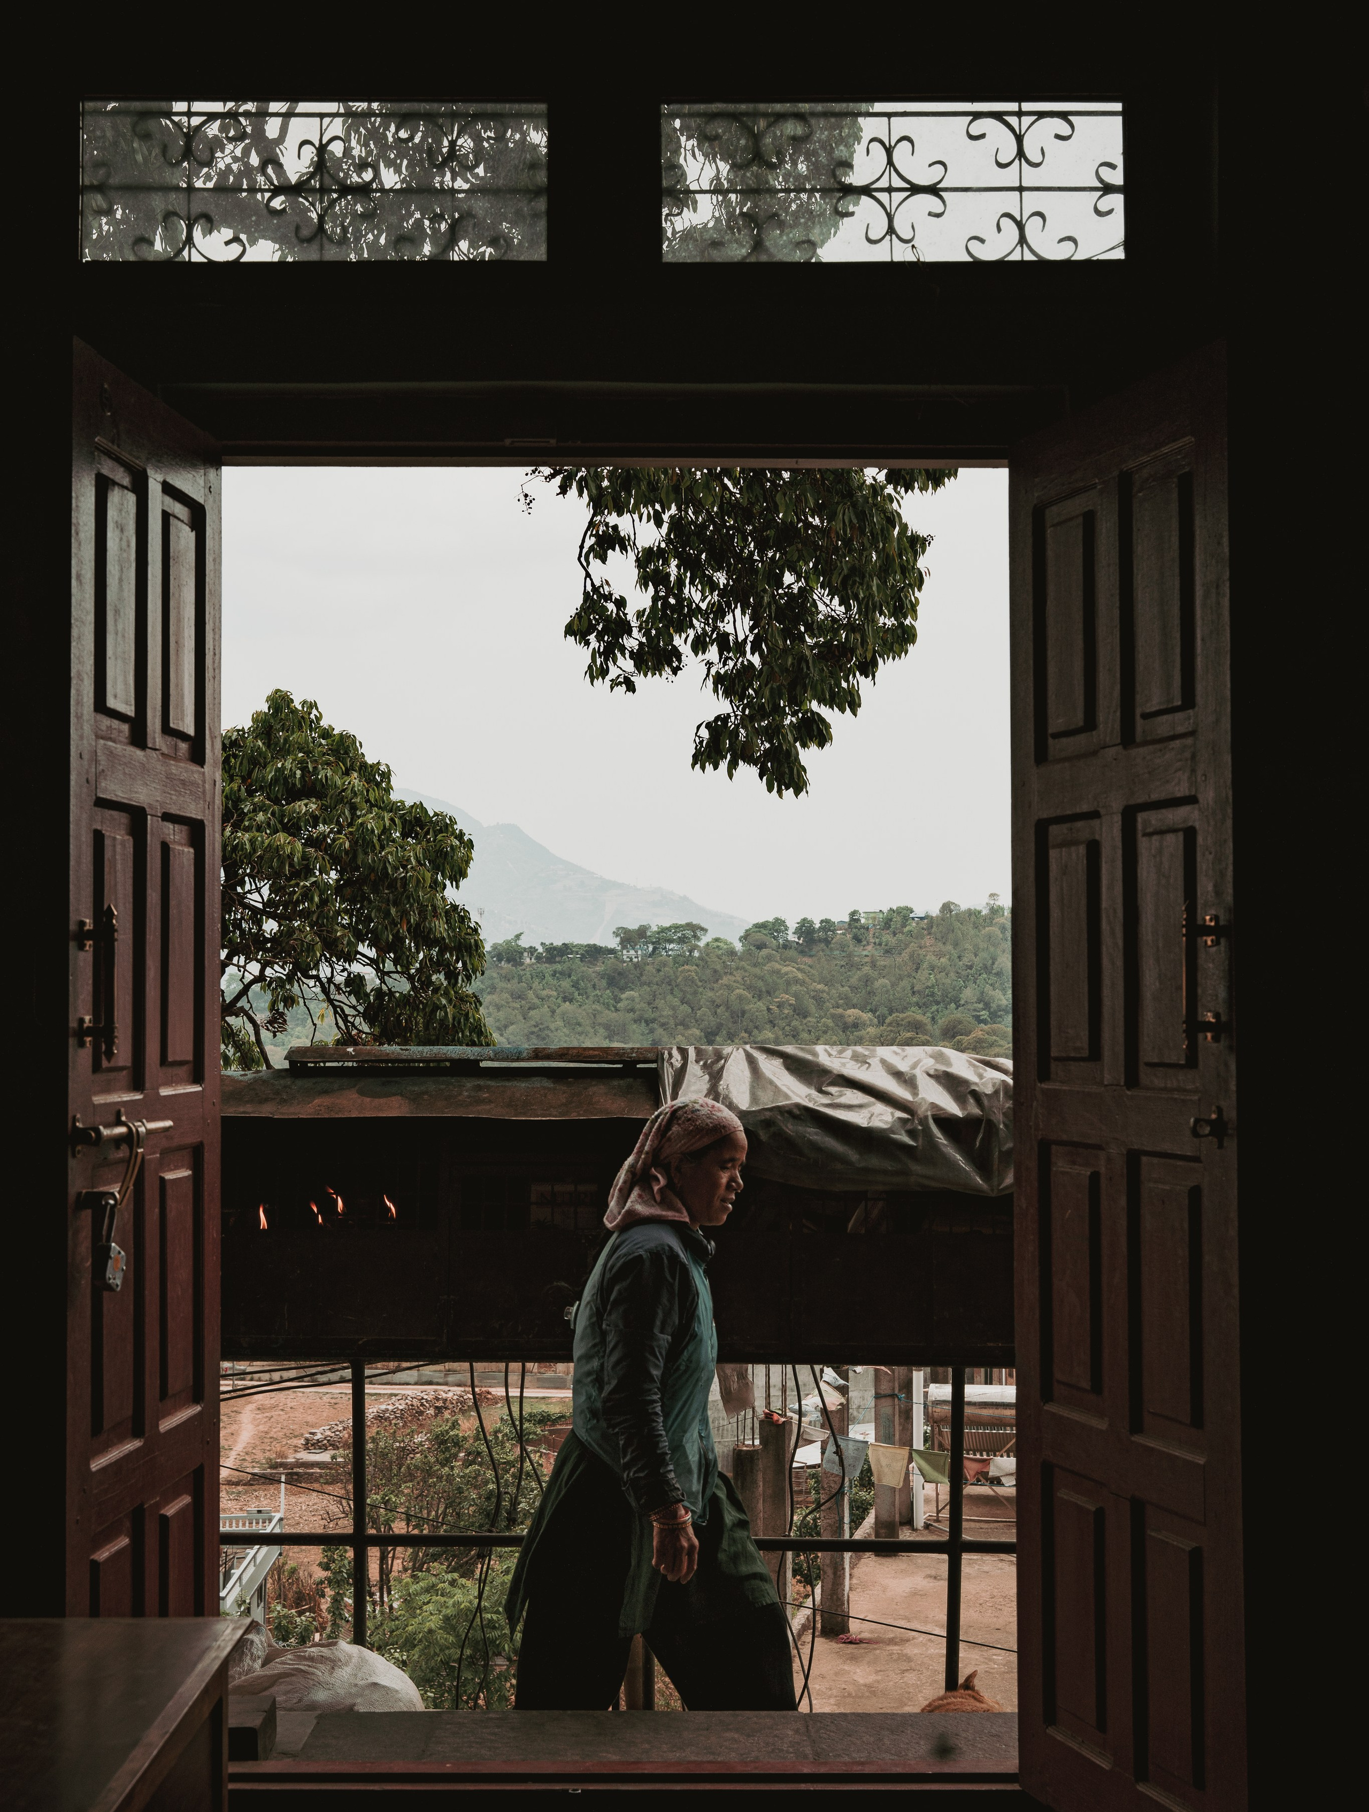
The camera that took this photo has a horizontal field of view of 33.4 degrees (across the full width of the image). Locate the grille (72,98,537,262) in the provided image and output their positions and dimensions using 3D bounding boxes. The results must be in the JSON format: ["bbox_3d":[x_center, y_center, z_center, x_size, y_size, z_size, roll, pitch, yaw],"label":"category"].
[{"bbox_3d":[-0.580,-1.133,3.568,0.744,0.266,0.025,0,-2,0],"label":"grille"}]

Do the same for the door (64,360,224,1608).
[{"bbox_3d":[-0.756,0.298,3.160,0.050,2.030,0.593,0,-2,7],"label":"door"}]

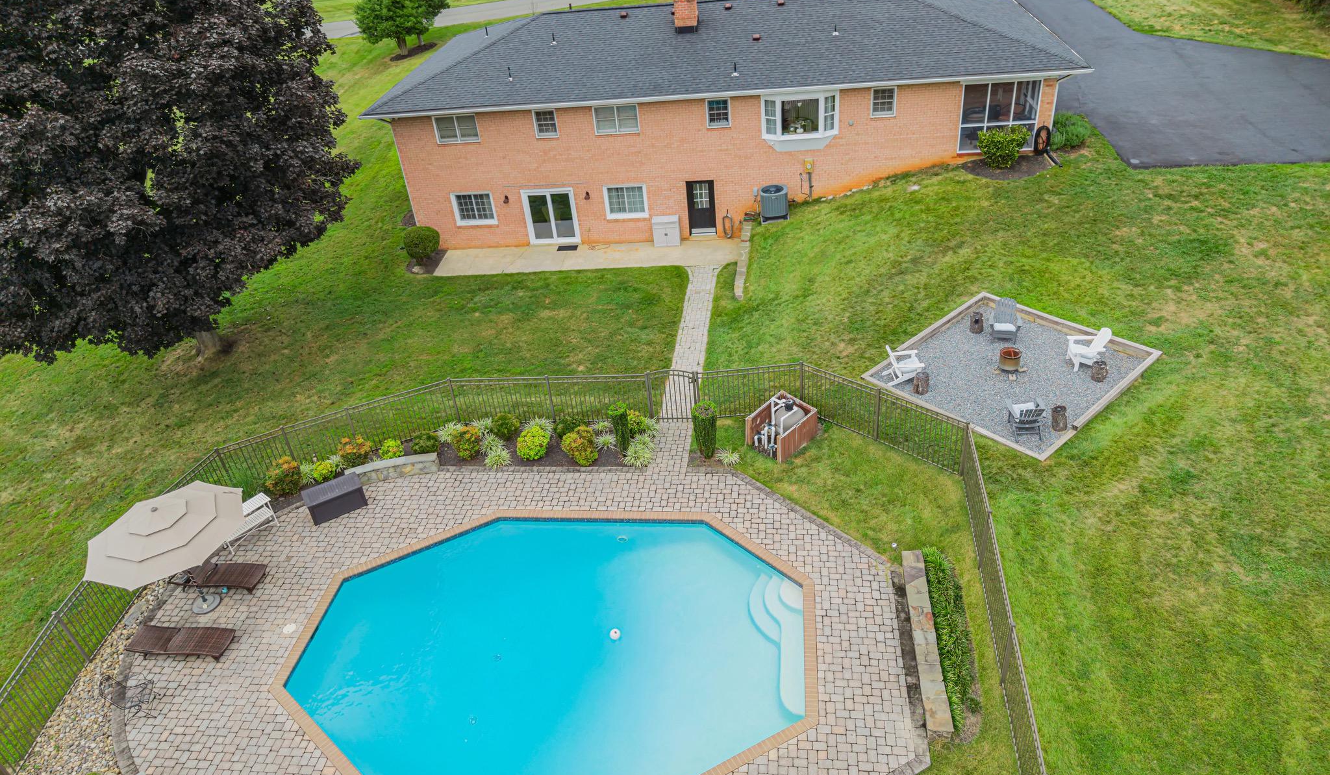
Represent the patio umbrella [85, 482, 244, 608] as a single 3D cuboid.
[{"bbox_3d":[-9.387,3.309,17.867,3.030,2.560,3.030,-6,33,0],"label":"patio umbrella"}]

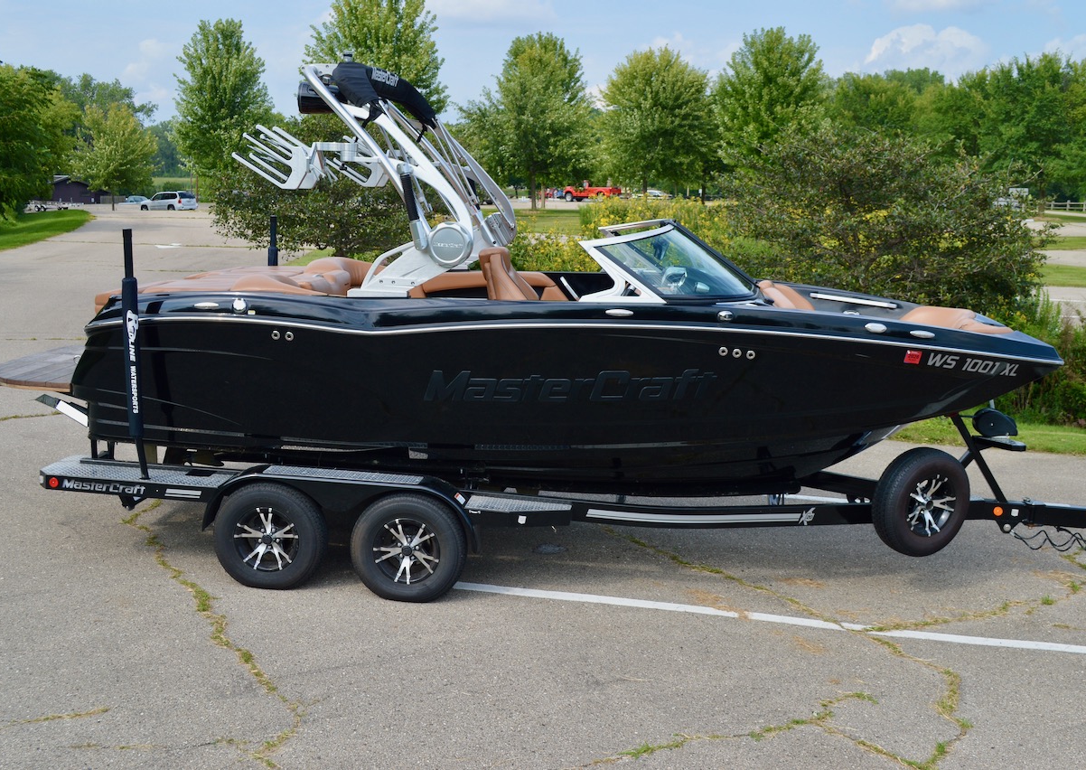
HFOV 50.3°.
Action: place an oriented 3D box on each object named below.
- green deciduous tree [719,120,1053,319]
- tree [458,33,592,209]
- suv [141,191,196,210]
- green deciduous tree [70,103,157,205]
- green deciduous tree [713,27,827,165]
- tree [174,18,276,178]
[{"bbox_3d":[6.378,-2.988,21.505,6.134,3.798,5.546,4,10,16],"label":"green deciduous tree"},{"bbox_3d":[-1.109,-18.411,81.014,9.371,12.054,9.371,1,10,-1],"label":"tree"},{"bbox_3d":[-30.954,-15.149,96.000,4.900,1.800,1.900,6,11,26],"label":"suv"},{"bbox_3d":[-33.452,-17.696,90.006,6.894,8.216,6.894,-3,11,-20],"label":"green deciduous tree"},{"bbox_3d":[16.447,-19.352,84.015,8.667,12.750,8.667,3,10,10],"label":"green deciduous tree"},{"bbox_3d":[-21.982,-18.575,80.016,7.254,13.054,7.254,-2,10,-15],"label":"tree"}]

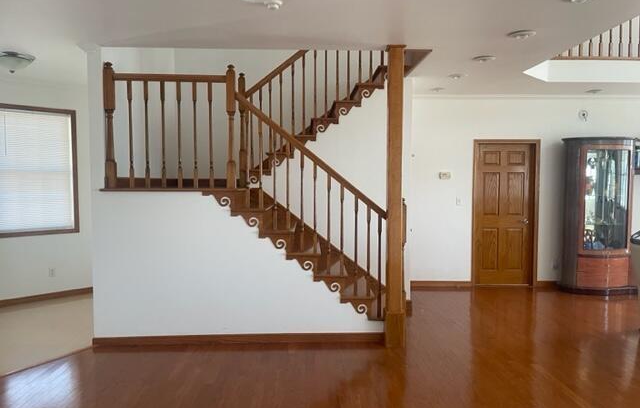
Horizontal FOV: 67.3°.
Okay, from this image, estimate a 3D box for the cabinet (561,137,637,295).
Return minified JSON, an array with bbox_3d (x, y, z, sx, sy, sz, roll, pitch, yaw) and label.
[{"bbox_3d":[3.810,0.161,6.594,0.940,2.080,0.560,0,3,-1],"label":"cabinet"}]

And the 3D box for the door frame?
[{"bbox_3d":[2.660,0.165,6.944,0.840,2.050,0.050,0,3,-1],"label":"door frame"}]

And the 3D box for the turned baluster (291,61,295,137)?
[{"bbox_3d":[-0.321,-1.222,5.591,0.042,0.850,0.042,0,3,-2],"label":"turned baluster"}]

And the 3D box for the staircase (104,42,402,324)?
[{"bbox_3d":[-0.530,-0.254,5.574,3.000,3.000,2.350,0,3,-2],"label":"staircase"}]

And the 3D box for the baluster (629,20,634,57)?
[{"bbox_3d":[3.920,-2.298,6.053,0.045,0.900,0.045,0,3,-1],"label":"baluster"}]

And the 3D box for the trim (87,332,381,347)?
[{"bbox_3d":[-0.745,1.249,4.415,2.650,0.100,0.020,0,3,-2],"label":"trim"}]

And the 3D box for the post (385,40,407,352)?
[{"bbox_3d":[0.690,-0.070,4.371,0.175,2.740,0.175,0,3,-2],"label":"post"}]

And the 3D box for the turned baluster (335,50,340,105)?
[{"bbox_3d":[0.204,-1.598,5.574,0.042,0.850,0.042,0,3,-2],"label":"turned baluster"}]

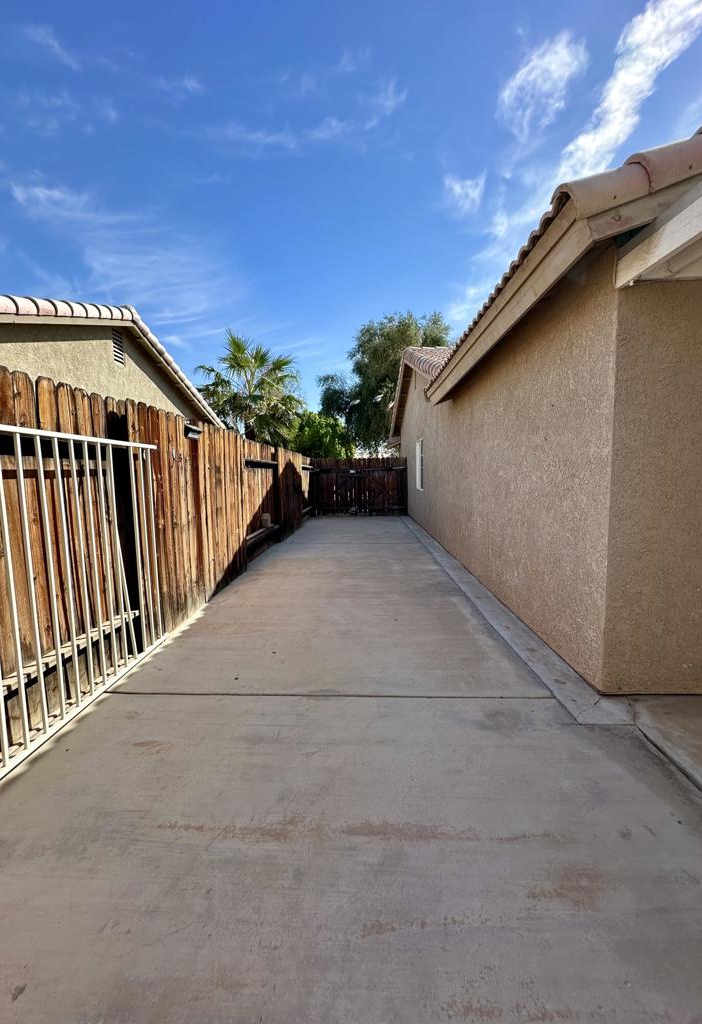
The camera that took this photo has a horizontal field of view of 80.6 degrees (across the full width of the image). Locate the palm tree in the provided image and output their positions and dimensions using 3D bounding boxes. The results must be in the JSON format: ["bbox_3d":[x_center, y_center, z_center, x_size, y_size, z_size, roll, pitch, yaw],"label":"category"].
[{"bbox_3d":[-3.893,-3.490,16.046,4.110,6.840,4.110,0,5,0],"label":"palm tree"}]

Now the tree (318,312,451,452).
[{"bbox_3d":[1.822,-5.262,21.104,7.030,9.430,6.680,0,5,0],"label":"tree"}]

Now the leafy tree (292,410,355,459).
[{"bbox_3d":[-1.330,-2.254,17.667,3.070,4.080,2.920,0,5,0],"label":"leafy tree"}]

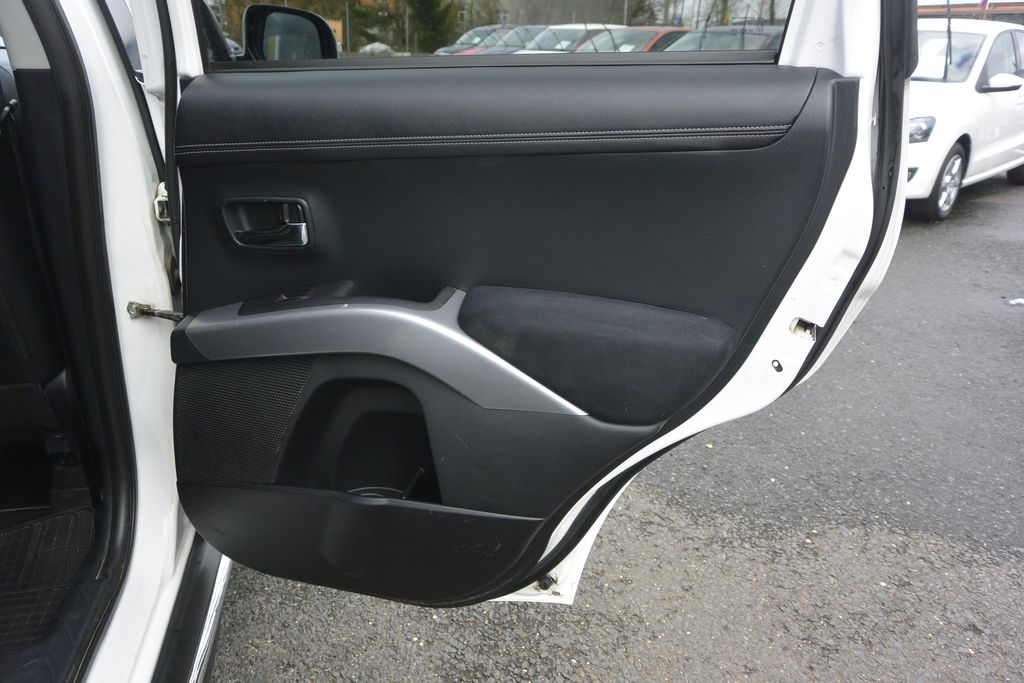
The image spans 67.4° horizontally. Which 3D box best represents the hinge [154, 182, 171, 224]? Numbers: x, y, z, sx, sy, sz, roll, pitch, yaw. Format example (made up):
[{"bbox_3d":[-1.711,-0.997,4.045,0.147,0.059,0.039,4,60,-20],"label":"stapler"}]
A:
[{"bbox_3d":[-0.463,-0.185,1.030,0.040,0.055,0.036,-4,22,-10],"label":"hinge"}]

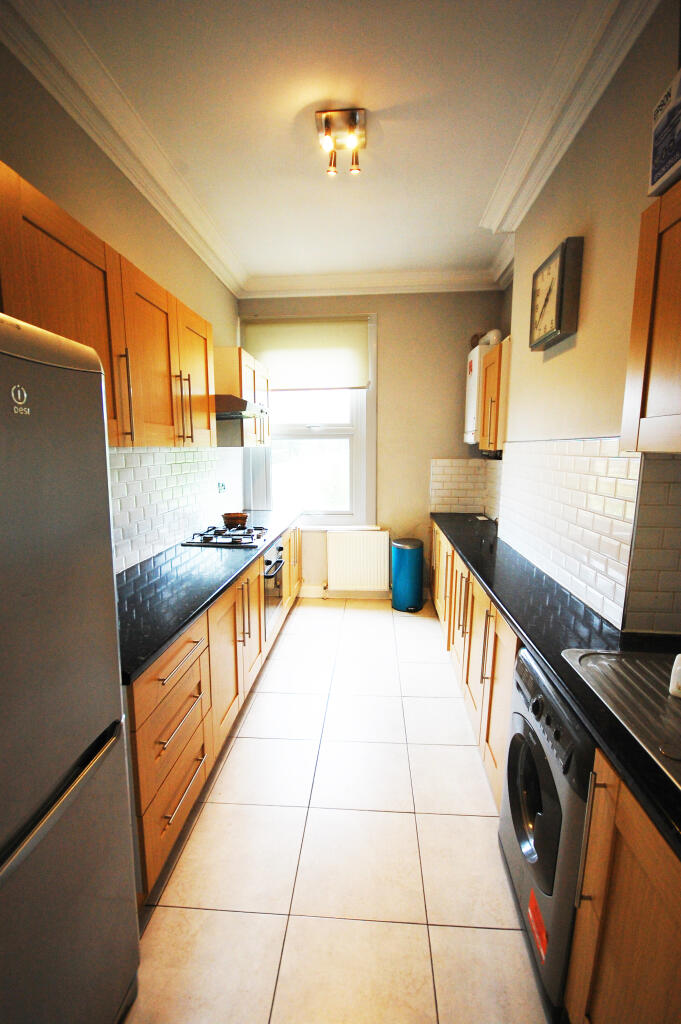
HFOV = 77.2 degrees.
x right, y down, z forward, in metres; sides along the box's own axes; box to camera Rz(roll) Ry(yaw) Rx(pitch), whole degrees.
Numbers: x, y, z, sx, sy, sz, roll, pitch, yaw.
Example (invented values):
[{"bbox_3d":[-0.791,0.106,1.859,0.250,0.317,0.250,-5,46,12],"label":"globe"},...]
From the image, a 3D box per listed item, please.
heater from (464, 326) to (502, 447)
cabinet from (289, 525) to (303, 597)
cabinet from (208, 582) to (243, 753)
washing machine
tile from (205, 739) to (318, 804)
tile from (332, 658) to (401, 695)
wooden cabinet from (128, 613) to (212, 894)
[{"bbox_3d":[1.321,-1.042,3.767,0.330,0.870,0.450,1,9,5],"label":"heater"},{"bbox_3d":[-0.700,0.457,4.182,0.570,0.714,0.534,0,9,4],"label":"cabinet"},{"bbox_3d":[-0.856,0.757,2.180,0.580,0.727,0.477,1,9,4],"label":"cabinet"},{"bbox_3d":[0.906,0.979,1.351,0.560,0.850,0.595,1,9,5],"label":"washing machine"},{"bbox_3d":[-0.354,1.276,2.117,0.464,0.010,0.439,0,9,4],"label":"tile"},{"bbox_3d":[0.174,1.146,2.948,0.464,0.010,0.439,0,9,4],"label":"tile"},{"bbox_3d":[-0.898,0.836,1.662,0.580,0.727,0.595,1,9,4],"label":"wooden cabinet"}]

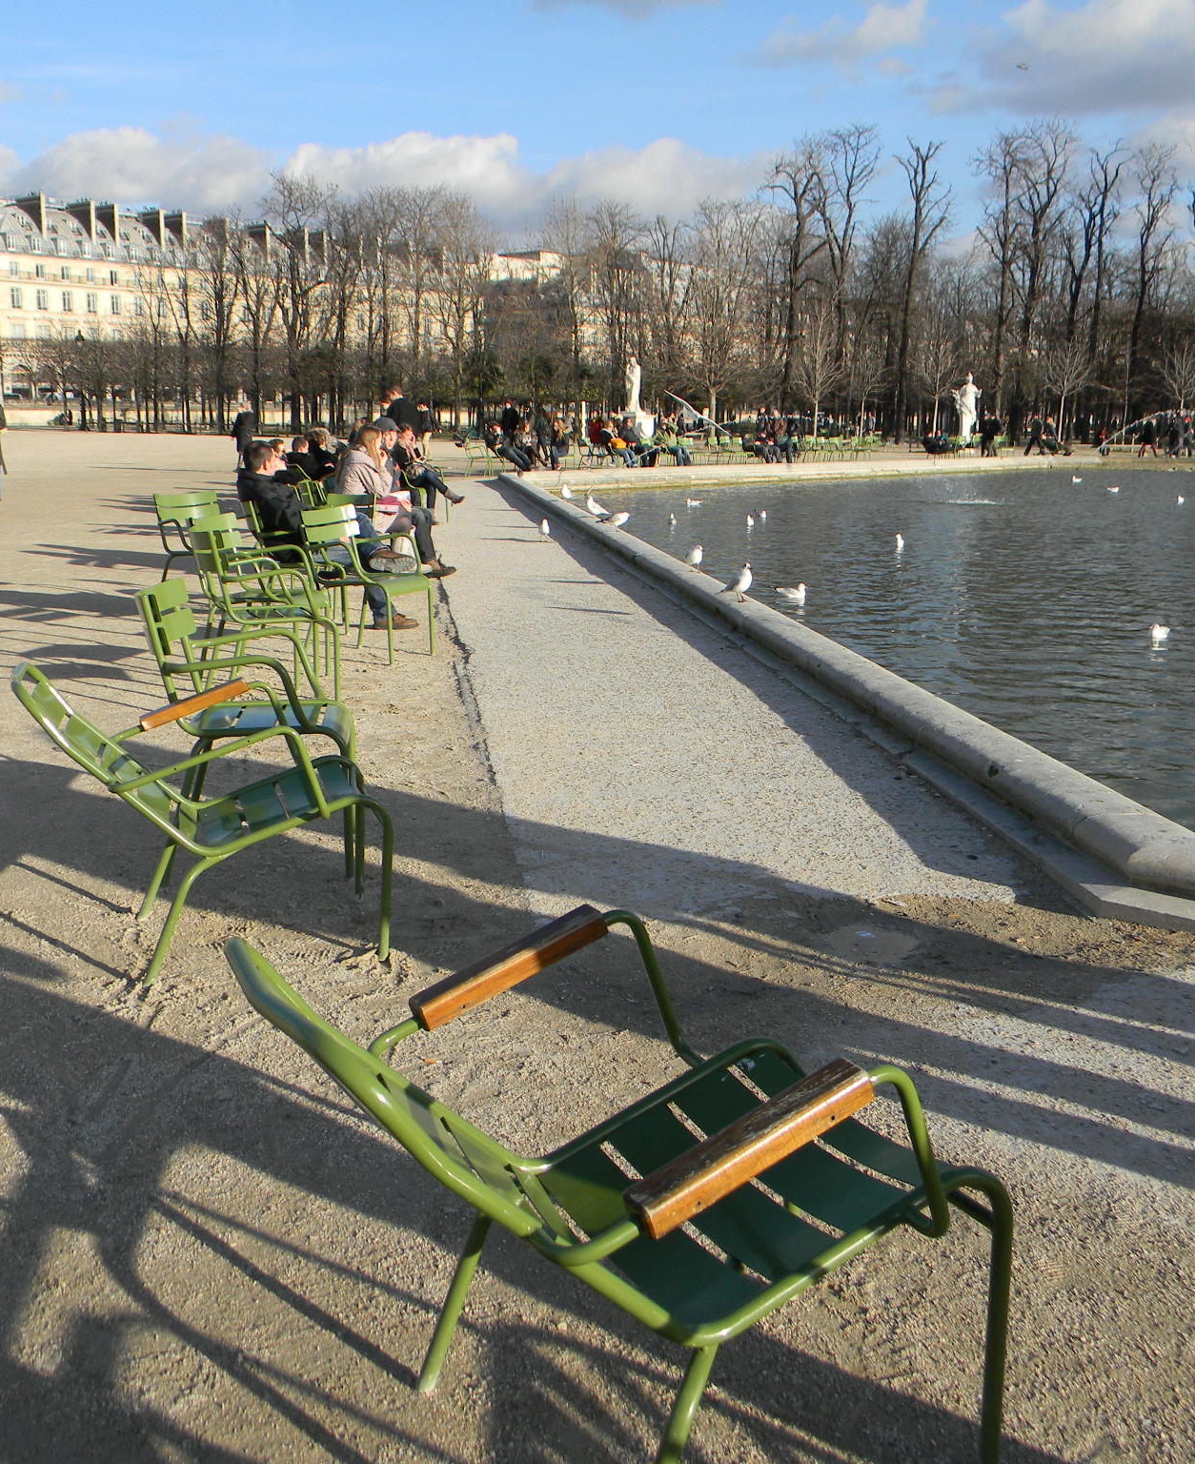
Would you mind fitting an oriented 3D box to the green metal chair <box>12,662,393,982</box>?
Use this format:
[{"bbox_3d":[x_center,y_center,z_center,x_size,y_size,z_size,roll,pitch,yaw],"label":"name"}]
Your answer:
[{"bbox_3d":[-1.045,0.199,4.249,0.930,0.760,0.660,-3,12,-15],"label":"green metal chair"}]

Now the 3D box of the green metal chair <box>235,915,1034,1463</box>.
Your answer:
[{"bbox_3d":[0.036,0.659,2.220,0.959,0.789,0.710,-5,13,-28],"label":"green metal chair"}]

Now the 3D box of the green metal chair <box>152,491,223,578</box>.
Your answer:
[{"bbox_3d":[-2.697,-1.233,11.062,0.610,0.880,0.650,10,15,40],"label":"green metal chair"}]

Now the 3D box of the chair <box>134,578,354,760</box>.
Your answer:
[{"bbox_3d":[-1.061,-0.019,5.034,0.610,0.880,0.650,0,11,-5],"label":"chair"}]

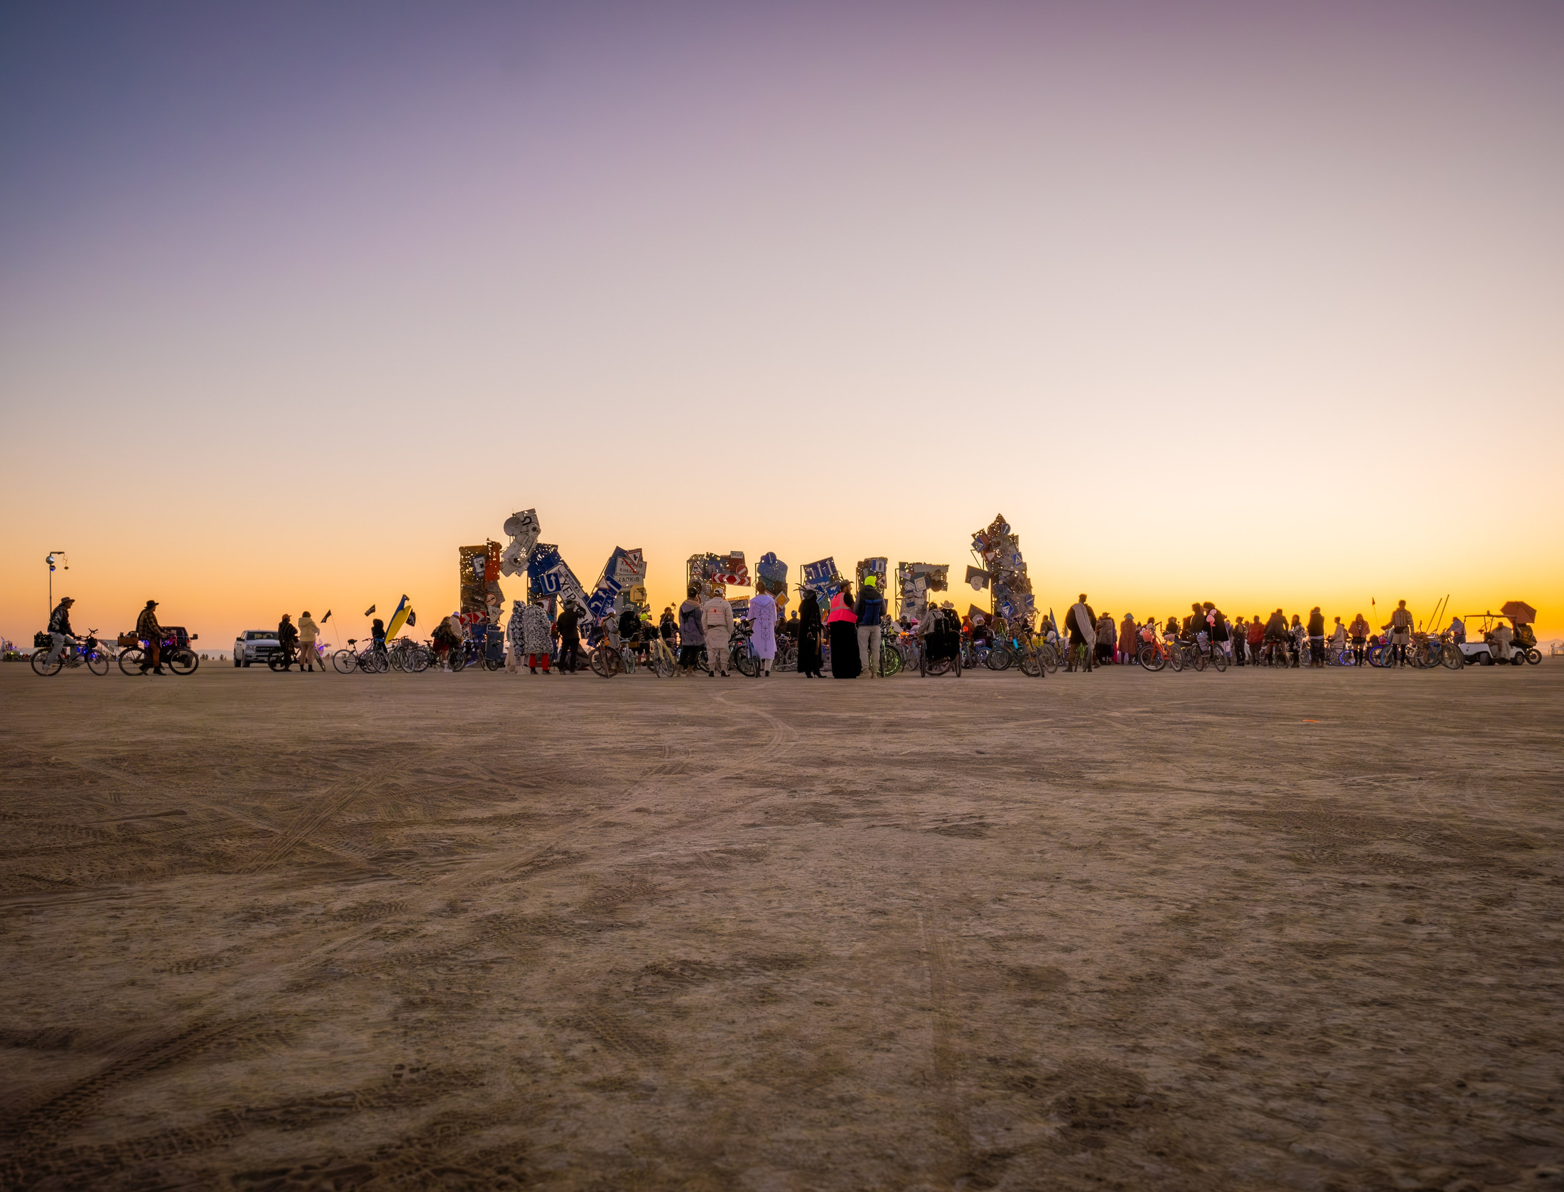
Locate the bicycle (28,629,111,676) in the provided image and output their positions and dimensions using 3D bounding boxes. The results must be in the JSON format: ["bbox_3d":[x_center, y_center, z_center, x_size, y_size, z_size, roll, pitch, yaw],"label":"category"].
[{"bbox_3d":[-17.452,1.395,29.200,1.780,1.140,0.600,1,-3,-28],"label":"bicycle"}]

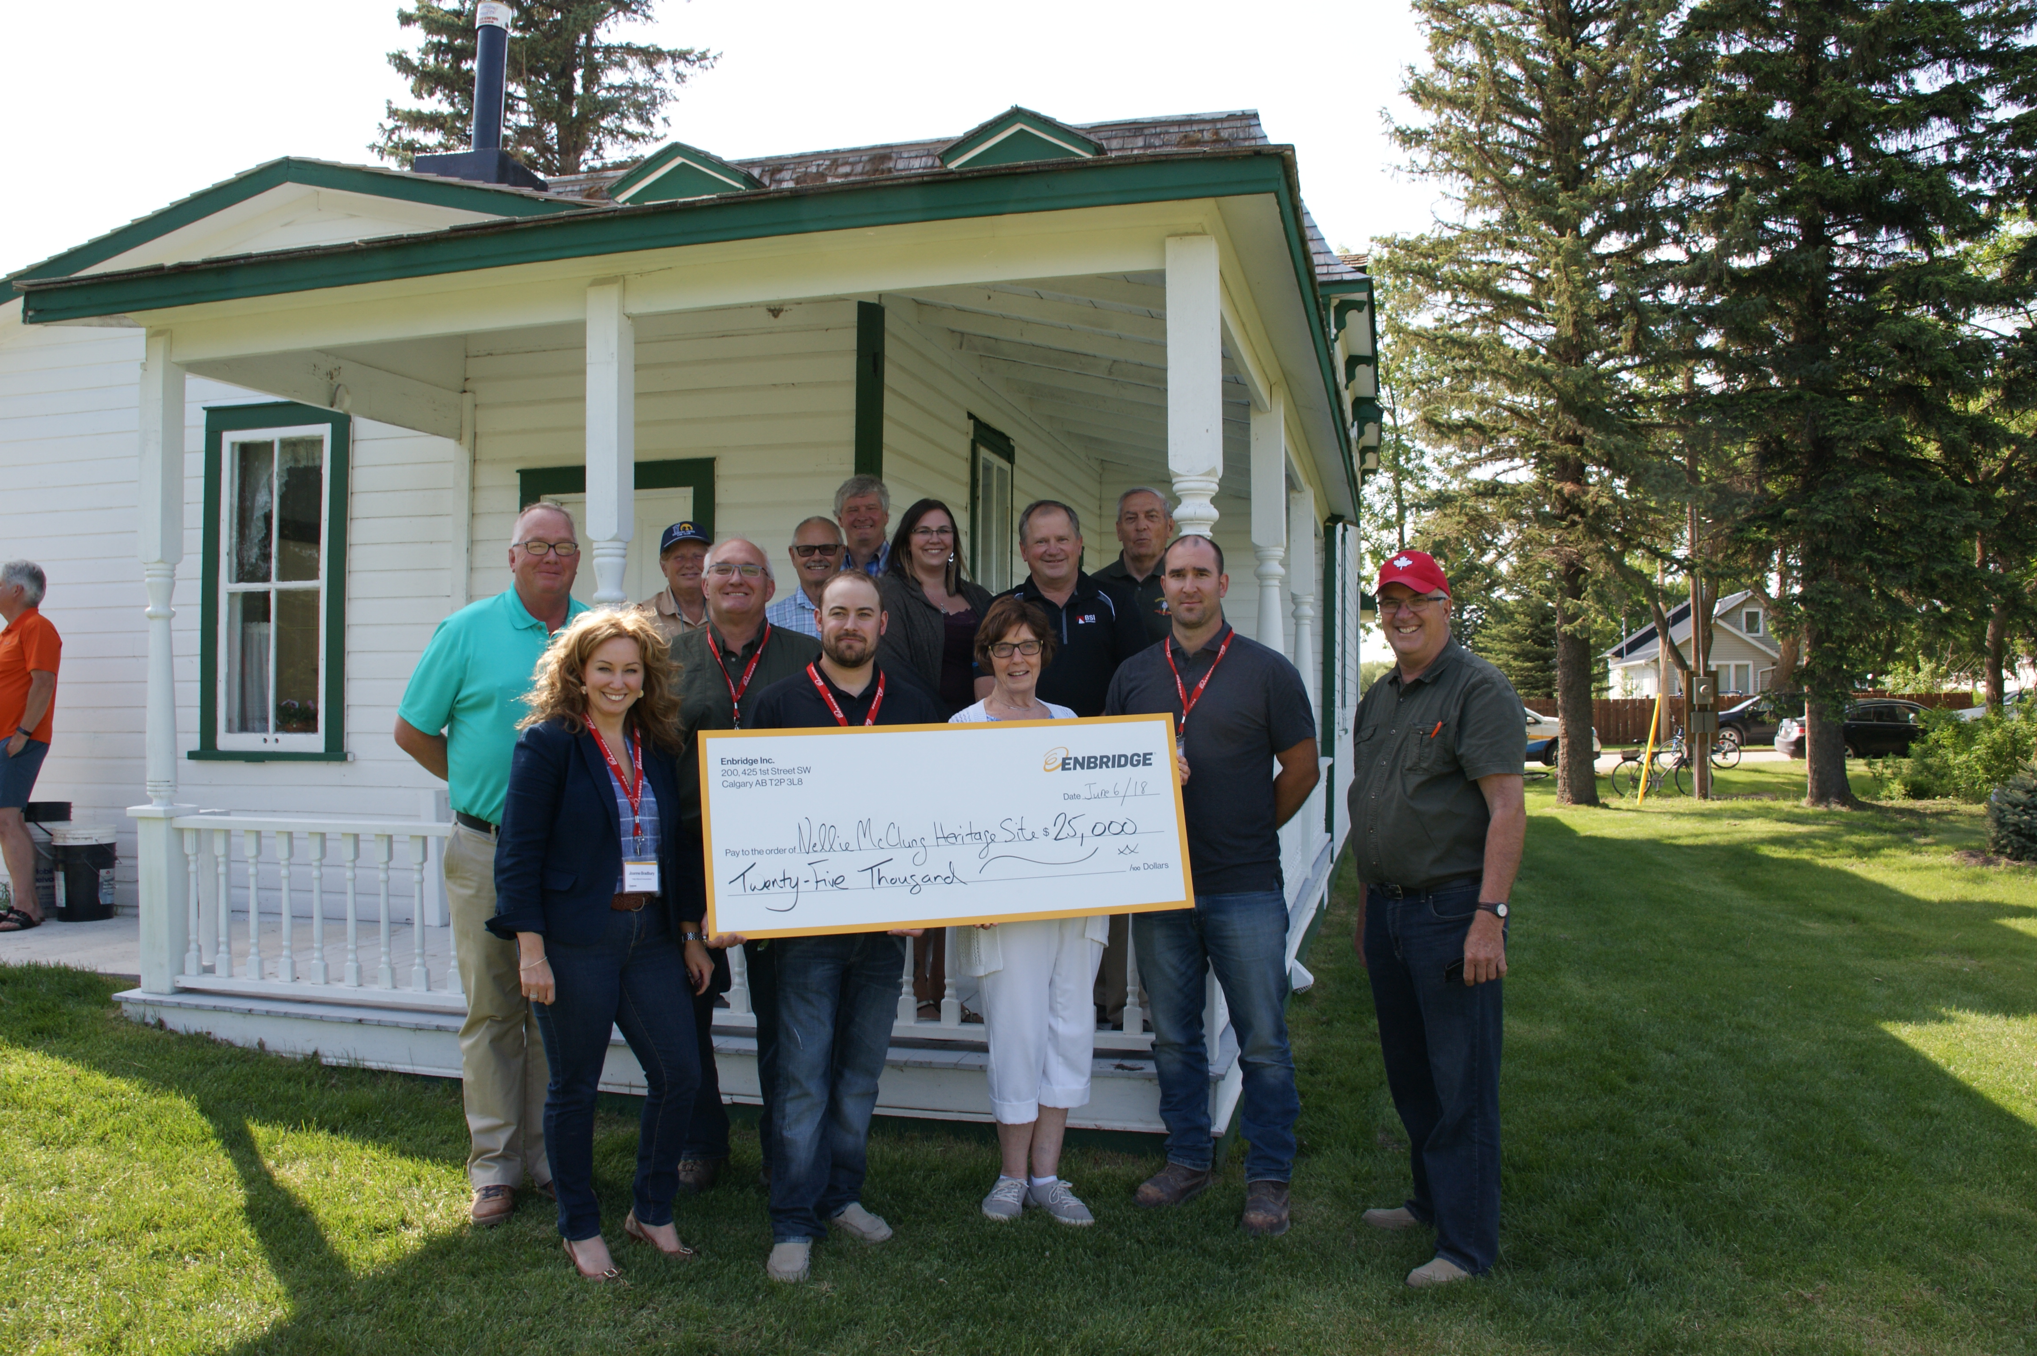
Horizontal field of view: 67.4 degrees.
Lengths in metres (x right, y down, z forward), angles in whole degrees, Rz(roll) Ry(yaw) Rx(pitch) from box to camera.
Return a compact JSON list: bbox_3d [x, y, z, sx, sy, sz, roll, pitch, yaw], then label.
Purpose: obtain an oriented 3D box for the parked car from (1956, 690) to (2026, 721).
[{"bbox_3d":[27.300,1.218,41.400,4.600,1.620,1.850,-1,-1,11],"label":"parked car"}]

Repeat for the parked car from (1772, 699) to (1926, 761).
[{"bbox_3d":[19.350,1.244,33.600,4.650,1.490,1.800,-1,-1,10],"label":"parked car"}]

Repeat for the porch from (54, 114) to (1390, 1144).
[{"bbox_3d":[-0.396,-0.027,8.531,4.400,2.920,7.790,-1,-1,15],"label":"porch"}]

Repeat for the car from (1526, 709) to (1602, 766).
[{"bbox_3d":[10.550,1.242,34.500,4.950,1.520,1.880,-1,-1,9],"label":"car"}]

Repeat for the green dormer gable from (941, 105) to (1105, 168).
[{"bbox_3d":[0.077,-4.580,13.400,1.470,0.580,0.750,0,-1,14],"label":"green dormer gable"}]

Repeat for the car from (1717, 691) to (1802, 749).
[{"bbox_3d":[20.850,1.240,42.300,4.550,1.690,1.830,-1,-1,13],"label":"car"}]

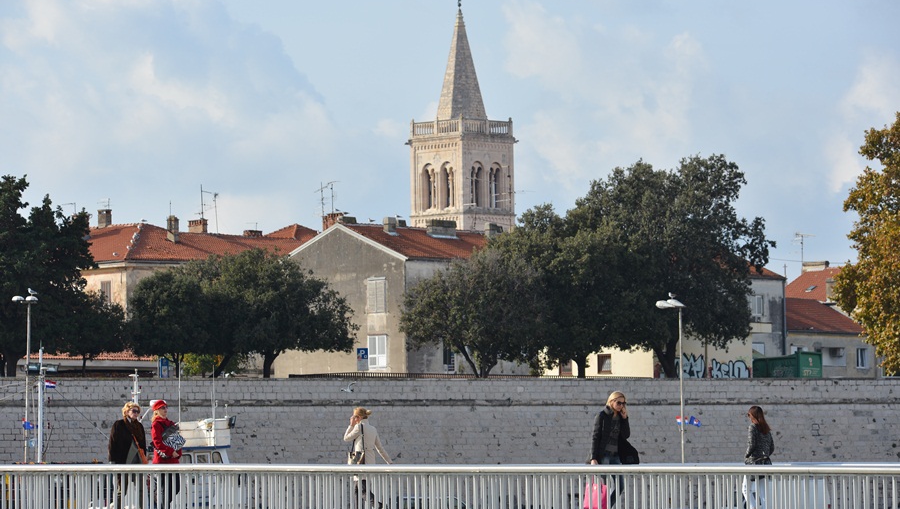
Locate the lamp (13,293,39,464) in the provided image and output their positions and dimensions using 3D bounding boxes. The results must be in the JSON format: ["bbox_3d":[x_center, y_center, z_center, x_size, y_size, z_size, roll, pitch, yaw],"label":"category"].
[{"bbox_3d":[-15.956,6.335,158.495,1.000,9.500,1.100,1,-4,-27],"label":"lamp"}]

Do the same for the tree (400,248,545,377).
[{"bbox_3d":[1.261,3.497,238.085,7.899,7.674,7.800,0,-3,0],"label":"tree"}]

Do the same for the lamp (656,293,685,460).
[{"bbox_3d":[8.969,6.589,170.368,1.100,9.540,1.000,-3,-4,35],"label":"lamp"}]

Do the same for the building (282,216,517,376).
[{"bbox_3d":[-1.607,3.124,252.776,13.000,9.745,11.600,2,-3,-42],"label":"building"}]

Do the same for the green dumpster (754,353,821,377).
[{"bbox_3d":[15.341,5.822,201.617,3.600,2.200,2.200,-3,-4,30],"label":"green dumpster"}]

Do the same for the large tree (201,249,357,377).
[{"bbox_3d":[-9.651,3.519,239.085,8.594,7.721,8.200,0,-3,0],"label":"large tree"}]

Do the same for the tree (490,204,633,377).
[{"bbox_3d":[6.277,2.280,239.141,7.822,10.201,8.000,0,-3,0],"label":"tree"}]

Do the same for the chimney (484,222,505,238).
[{"bbox_3d":[2.683,-1.447,256.326,1.000,1.050,0.750,2,-3,-42],"label":"chimney"}]

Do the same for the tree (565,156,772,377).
[{"bbox_3d":[12.139,0.871,239.204,11.789,13.021,11.200,0,-3,0],"label":"tree"}]

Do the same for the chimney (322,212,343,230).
[{"bbox_3d":[-6.946,-1.773,251.336,1.150,1.350,0.700,2,-3,-42],"label":"chimney"}]

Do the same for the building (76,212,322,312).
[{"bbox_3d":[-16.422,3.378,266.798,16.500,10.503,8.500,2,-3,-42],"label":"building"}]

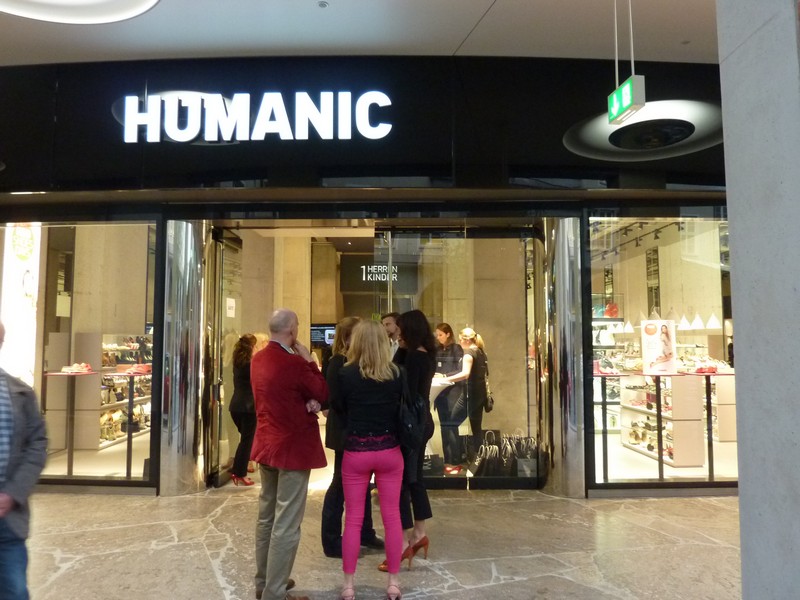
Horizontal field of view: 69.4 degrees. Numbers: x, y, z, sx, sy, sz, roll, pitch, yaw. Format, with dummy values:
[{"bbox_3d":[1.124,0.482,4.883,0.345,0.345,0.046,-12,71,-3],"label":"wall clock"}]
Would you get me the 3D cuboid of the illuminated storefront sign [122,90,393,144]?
[{"bbox_3d":[-1.362,-1.756,5.560,2.570,0.440,0.100,0,-4,3],"label":"illuminated storefront sign"}]

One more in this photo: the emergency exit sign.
[{"bbox_3d":[1.529,-1.342,3.900,0.081,0.198,0.333,0,-4,-6],"label":"emergency exit sign"}]

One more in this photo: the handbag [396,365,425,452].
[{"bbox_3d":[0.070,0.659,3.512,0.150,0.470,0.290,-1,-4,16],"label":"handbag"}]

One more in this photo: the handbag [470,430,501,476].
[{"bbox_3d":[0.961,1.730,6.493,0.340,0.520,0.220,0,-4,6],"label":"handbag"}]

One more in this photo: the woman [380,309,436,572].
[{"bbox_3d":[0.060,0.971,4.081,0.410,1.780,0.460,-1,-4,10],"label":"woman"}]

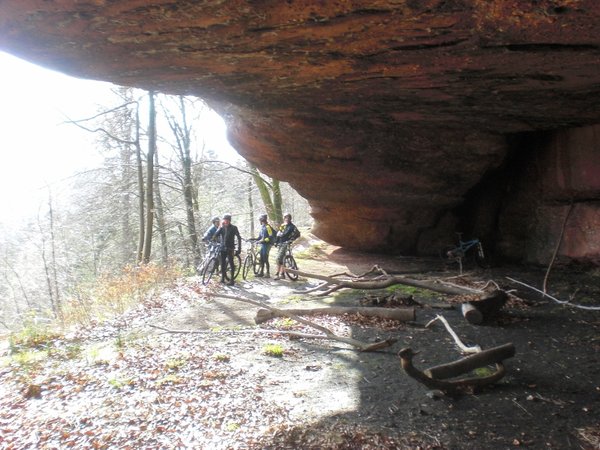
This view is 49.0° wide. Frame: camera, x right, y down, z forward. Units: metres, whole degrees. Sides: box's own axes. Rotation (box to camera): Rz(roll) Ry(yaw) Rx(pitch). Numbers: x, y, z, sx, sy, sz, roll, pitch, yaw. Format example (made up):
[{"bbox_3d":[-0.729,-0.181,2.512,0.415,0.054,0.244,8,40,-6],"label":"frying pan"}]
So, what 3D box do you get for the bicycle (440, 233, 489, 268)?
[{"bbox_3d":[4.874,0.722,19.400,1.720,1.040,0.620,0,0,26],"label":"bicycle"}]

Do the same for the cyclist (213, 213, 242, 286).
[{"bbox_3d":[-1.793,0.610,16.400,0.680,1.780,0.450,0,0,18],"label":"cyclist"}]

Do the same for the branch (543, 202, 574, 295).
[{"bbox_3d":[5.689,0.493,14.400,0.200,2.580,0.150,29,-28,0],"label":"branch"}]

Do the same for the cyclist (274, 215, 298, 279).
[{"bbox_3d":[-0.336,0.591,17.700,0.580,1.770,0.550,0,0,-34],"label":"cyclist"}]

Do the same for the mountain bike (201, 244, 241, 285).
[{"bbox_3d":[-1.978,0.989,16.700,0.620,1.040,1.740,0,0,35],"label":"mountain bike"}]

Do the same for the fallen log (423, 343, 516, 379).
[{"bbox_3d":[1.754,1.390,6.675,1.270,0.140,0.140,-5,3,-32],"label":"fallen log"}]

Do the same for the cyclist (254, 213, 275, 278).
[{"bbox_3d":[-0.986,0.597,18.300,0.600,1.770,0.520,0,0,-18],"label":"cyclist"}]

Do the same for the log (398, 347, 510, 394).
[{"bbox_3d":[1.510,1.400,6.400,1.100,0.340,0.500,0,0,6],"label":"log"}]

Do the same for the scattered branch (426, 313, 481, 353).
[{"bbox_3d":[2.060,1.450,9.150,0.450,0.180,2.300,0,0,0],"label":"scattered branch"}]

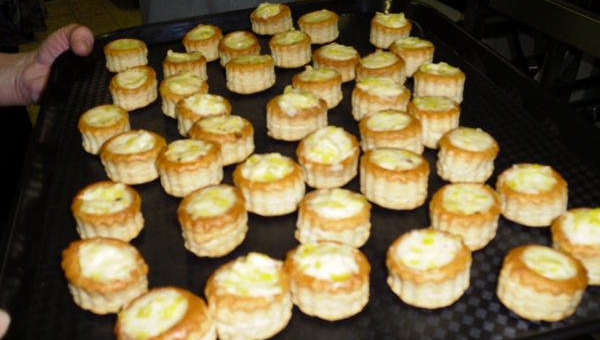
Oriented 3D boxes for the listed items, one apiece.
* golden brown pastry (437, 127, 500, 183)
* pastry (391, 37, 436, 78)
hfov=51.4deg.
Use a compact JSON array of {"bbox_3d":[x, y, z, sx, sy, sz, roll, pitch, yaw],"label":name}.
[{"bbox_3d":[0.115,-0.011,0.430,0.041,0.023,0.041,-3,31,0],"label":"golden brown pastry"},{"bbox_3d":[0.111,-0.112,0.616,0.044,0.025,0.044,-5,31,0],"label":"pastry"}]

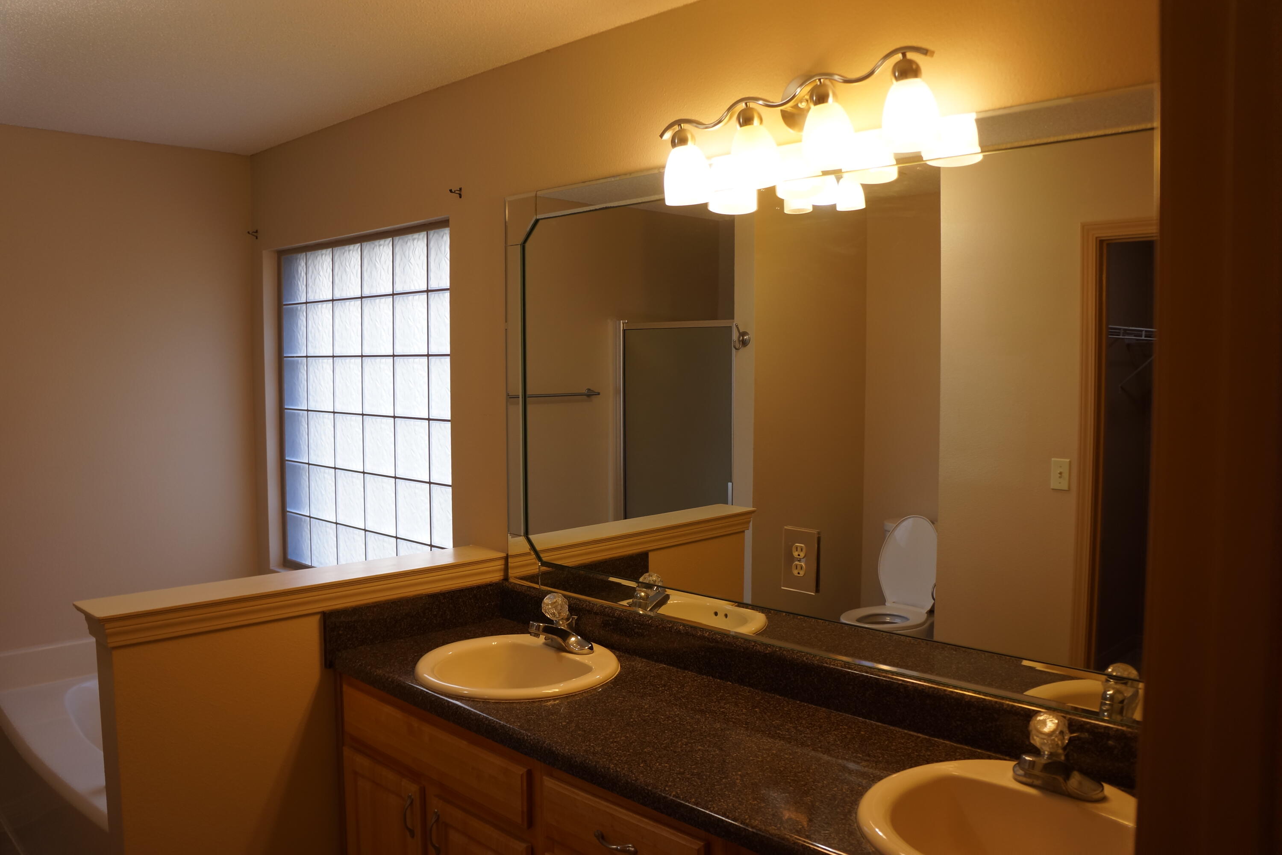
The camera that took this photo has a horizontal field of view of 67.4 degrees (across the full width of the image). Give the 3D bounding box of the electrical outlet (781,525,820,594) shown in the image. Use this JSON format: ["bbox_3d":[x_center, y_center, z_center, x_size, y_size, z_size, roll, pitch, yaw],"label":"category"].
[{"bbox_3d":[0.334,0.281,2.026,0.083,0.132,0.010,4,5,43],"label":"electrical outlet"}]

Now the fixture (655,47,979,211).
[{"bbox_3d":[0.302,-0.600,1.915,0.660,0.215,0.150,4,5,43],"label":"fixture"}]

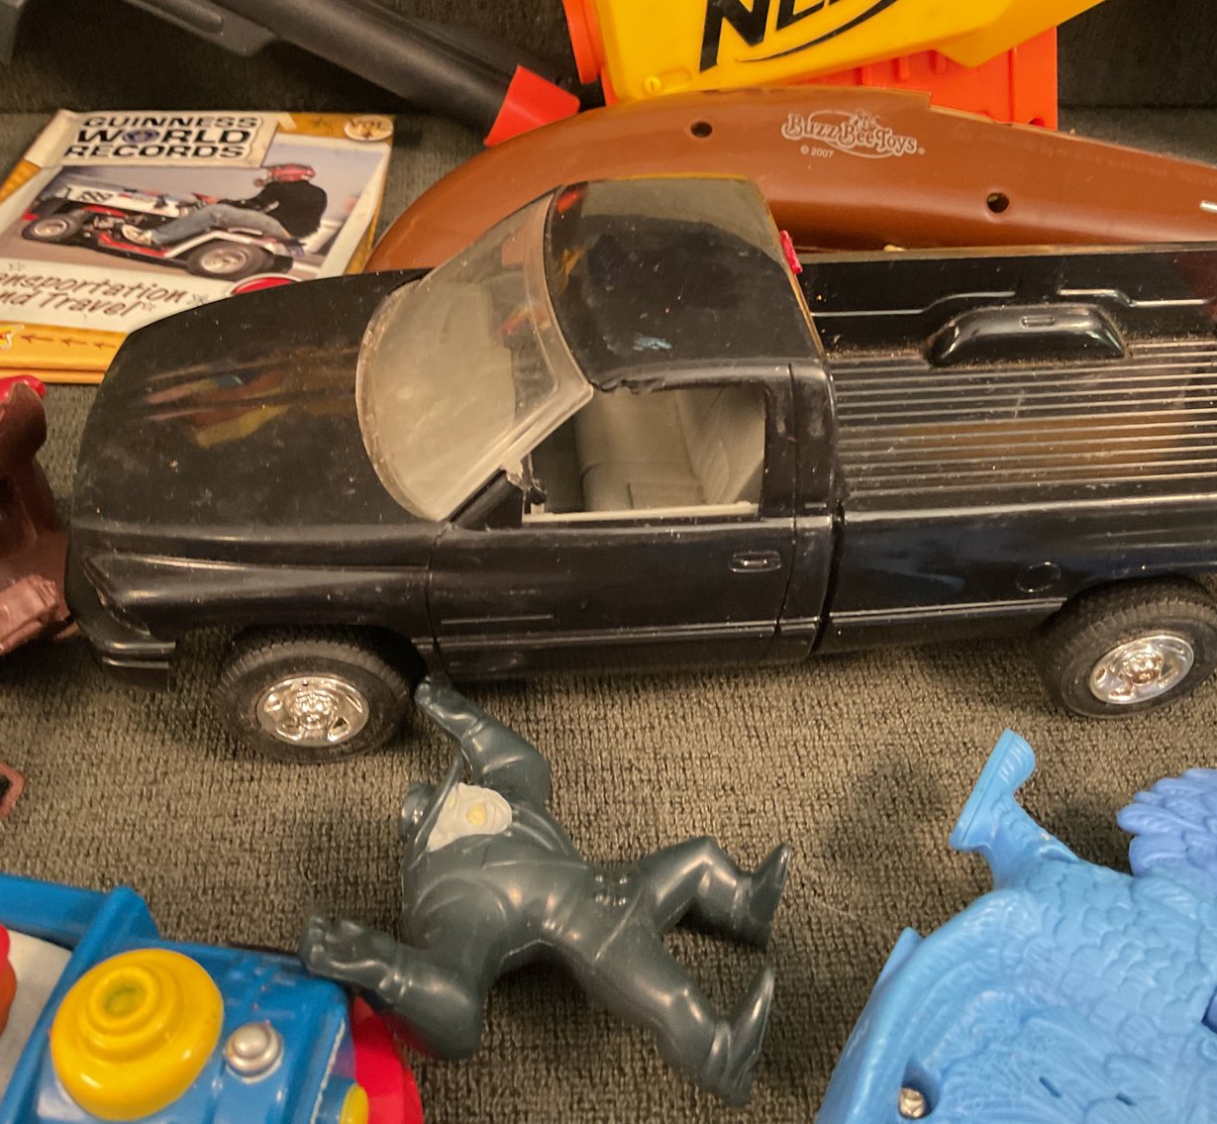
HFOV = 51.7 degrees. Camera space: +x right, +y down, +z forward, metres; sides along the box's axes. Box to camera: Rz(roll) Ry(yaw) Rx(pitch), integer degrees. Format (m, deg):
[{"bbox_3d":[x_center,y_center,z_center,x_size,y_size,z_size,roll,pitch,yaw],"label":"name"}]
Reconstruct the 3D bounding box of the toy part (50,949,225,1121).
[{"bbox_3d":[-0.057,0.056,0.151,0.020,0.013,0.020,-3,44,-3],"label":"toy part"}]

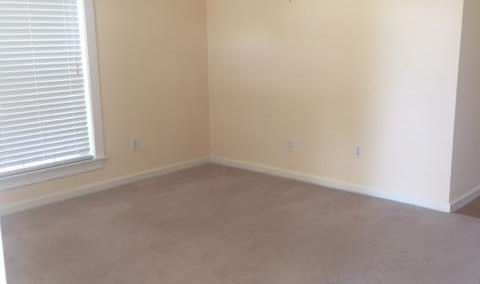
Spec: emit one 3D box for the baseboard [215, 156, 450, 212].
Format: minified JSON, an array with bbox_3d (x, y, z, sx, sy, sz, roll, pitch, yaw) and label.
[{"bbox_3d":[0.633,0.342,4.887,2.551,0.072,0.018,10,15,41],"label":"baseboard"}]

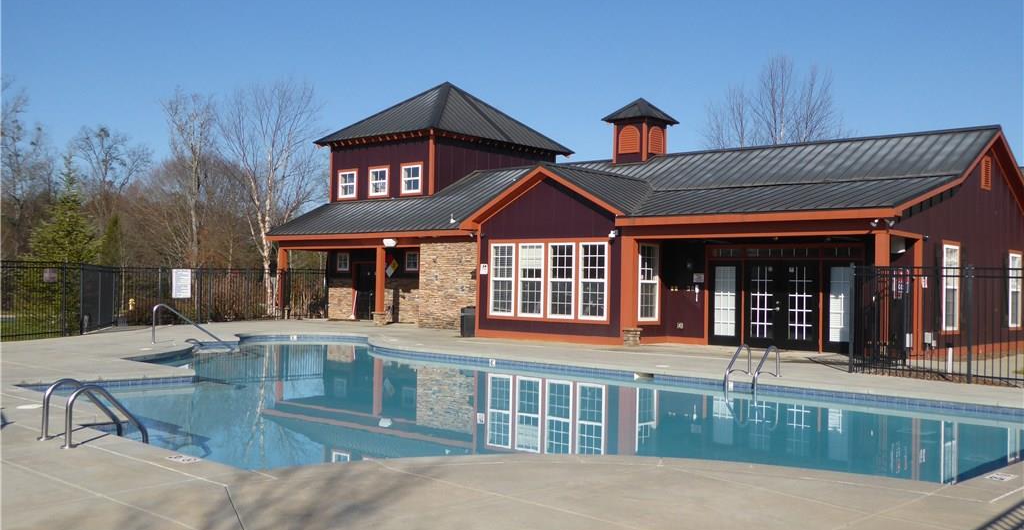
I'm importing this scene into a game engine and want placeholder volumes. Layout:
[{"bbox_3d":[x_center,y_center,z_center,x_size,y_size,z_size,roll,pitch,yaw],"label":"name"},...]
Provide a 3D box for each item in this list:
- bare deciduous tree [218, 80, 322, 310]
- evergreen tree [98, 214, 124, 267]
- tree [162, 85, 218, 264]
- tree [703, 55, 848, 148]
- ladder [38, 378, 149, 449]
[{"bbox_3d":[-9.826,-2.700,39.396,4.600,9.620,4.500,0,-2,42],"label":"bare deciduous tree"},{"bbox_3d":[-21.332,-0.120,51.943,1.800,5.250,1.800,0,-2,42],"label":"evergreen tree"},{"bbox_3d":[-19.894,-3.994,59.853,3.900,13.590,3.900,0,-2,42],"label":"tree"},{"bbox_3d":[10.728,-3.007,39.879,5.800,11.160,5.400,0,-2,42],"label":"tree"},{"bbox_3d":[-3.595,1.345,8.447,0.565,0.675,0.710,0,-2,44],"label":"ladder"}]

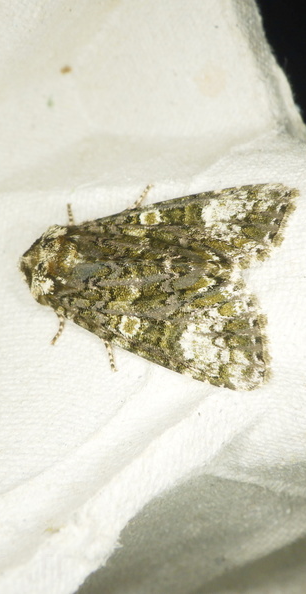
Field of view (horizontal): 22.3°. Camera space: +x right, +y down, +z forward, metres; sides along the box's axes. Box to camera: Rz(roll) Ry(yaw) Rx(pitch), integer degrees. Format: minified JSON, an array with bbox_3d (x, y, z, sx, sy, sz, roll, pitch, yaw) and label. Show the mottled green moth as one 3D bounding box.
[{"bbox_3d":[0.000,-0.001,0.061,0.021,0.006,0.016,6,85,-2],"label":"mottled green moth"}]

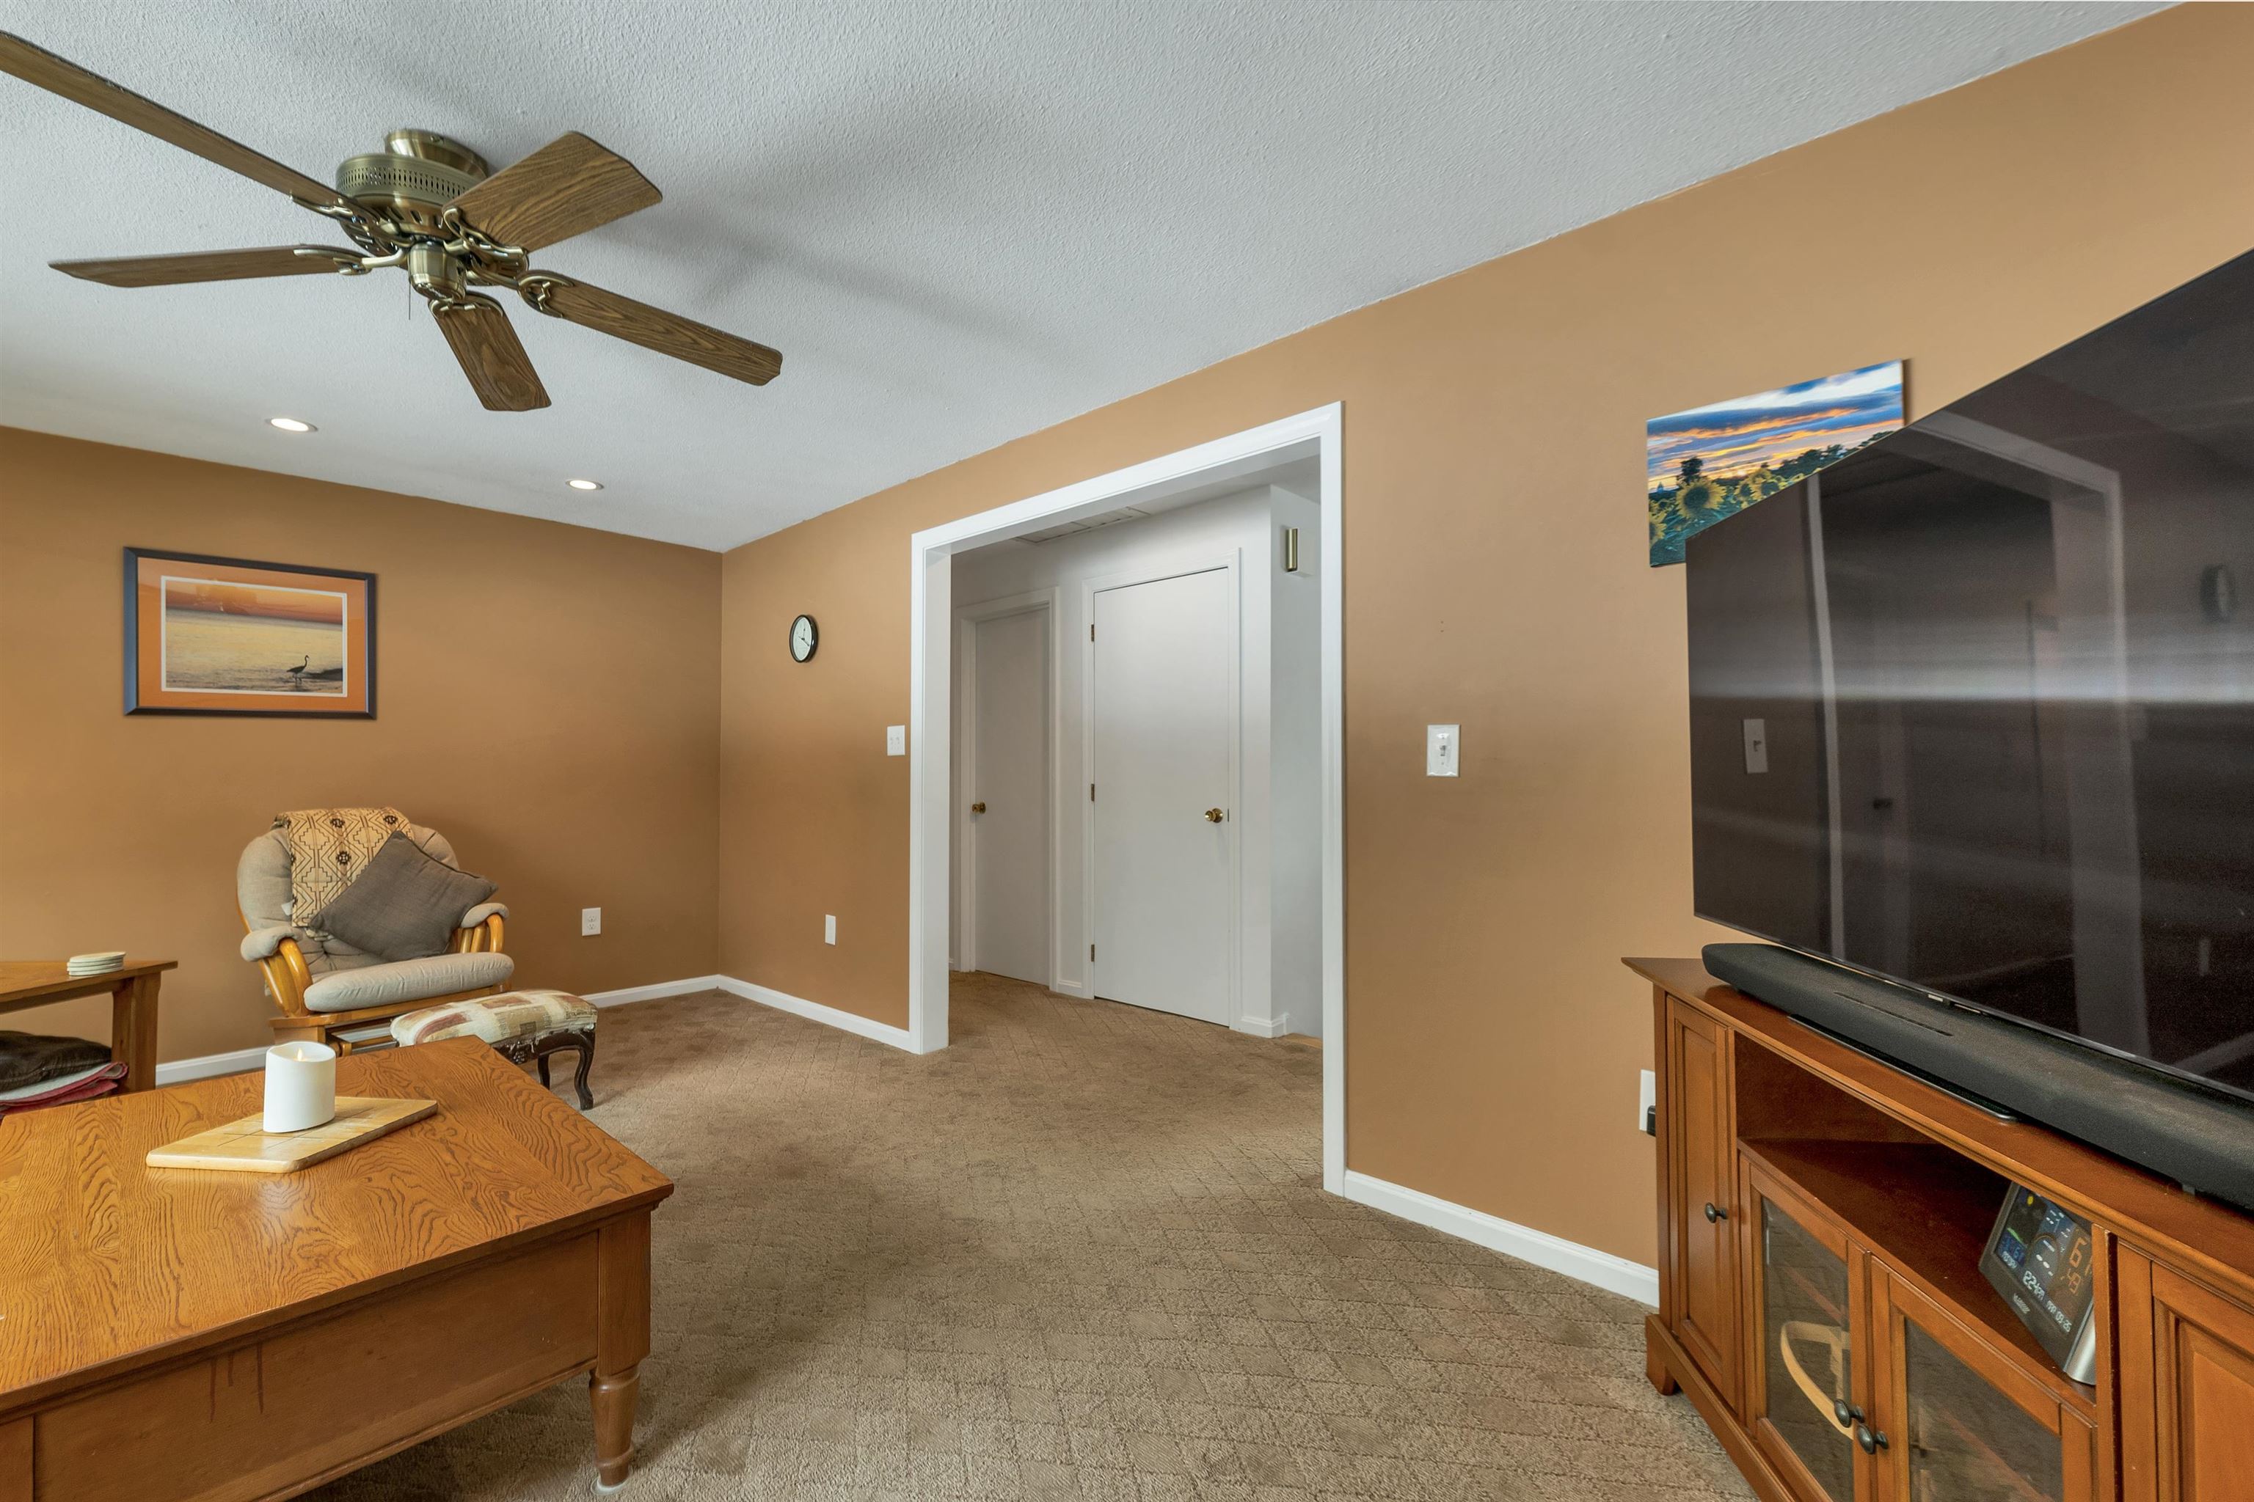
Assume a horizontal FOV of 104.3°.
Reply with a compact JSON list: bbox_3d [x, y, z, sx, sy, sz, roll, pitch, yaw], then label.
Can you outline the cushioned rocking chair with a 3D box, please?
[{"bbox_3d":[-2.730,0.729,3.246,0.760,1.000,0.680,-2,-2,37],"label":"cushioned rocking chair"}]

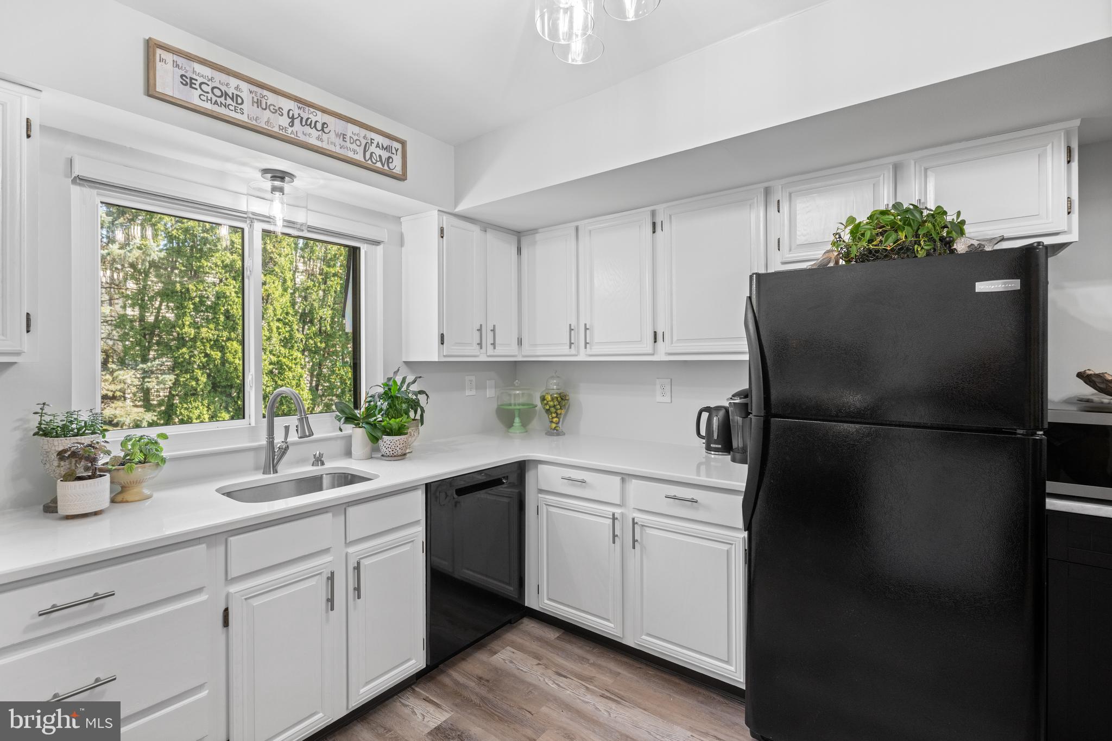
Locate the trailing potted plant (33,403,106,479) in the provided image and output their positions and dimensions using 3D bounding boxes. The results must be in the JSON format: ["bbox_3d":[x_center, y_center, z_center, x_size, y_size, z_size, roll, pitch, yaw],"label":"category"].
[{"bbox_3d":[-1.532,0.269,1.557,0.160,0.335,0.165,0,1,37],"label":"trailing potted plant"}]

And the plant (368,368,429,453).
[{"bbox_3d":[-0.792,0.202,2.506,0.270,0.430,0.290,0,1,0],"label":"plant"}]

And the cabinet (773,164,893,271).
[{"bbox_3d":[1.172,-0.600,2.079,0.440,0.367,0.325,0,1,37],"label":"cabinet"}]

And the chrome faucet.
[{"bbox_3d":[-1.100,0.250,2.036,0.243,0.362,0.100,0,1,28],"label":"chrome faucet"}]

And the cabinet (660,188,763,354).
[{"bbox_3d":[0.800,-0.436,2.394,0.500,0.740,0.320,1,1,37],"label":"cabinet"}]

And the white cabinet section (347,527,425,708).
[{"bbox_3d":[-0.826,0.908,2.006,0.500,0.570,0.330,1,1,37],"label":"white cabinet section"}]

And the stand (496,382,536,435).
[{"bbox_3d":[-0.249,0.243,3.242,0.260,0.345,0.260,0,1,0],"label":"stand"}]

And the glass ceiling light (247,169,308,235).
[{"bbox_3d":[-1.144,-0.698,2.043,0.220,0.230,0.220,1,1,37],"label":"glass ceiling light"}]

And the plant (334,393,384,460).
[{"bbox_3d":[-0.937,0.272,2.361,0.200,0.310,0.200,0,1,37],"label":"plant"}]

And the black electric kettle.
[{"bbox_3d":[0.815,0.295,2.484,0.225,0.238,0.160,1,1,37],"label":"black electric kettle"}]

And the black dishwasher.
[{"bbox_3d":[-0.583,0.876,2.454,0.605,0.830,0.605,0,1,37],"label":"black dishwasher"}]

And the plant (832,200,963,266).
[{"bbox_3d":[1.133,-0.436,1.645,0.360,0.185,0.220,0,1,37],"label":"plant"}]

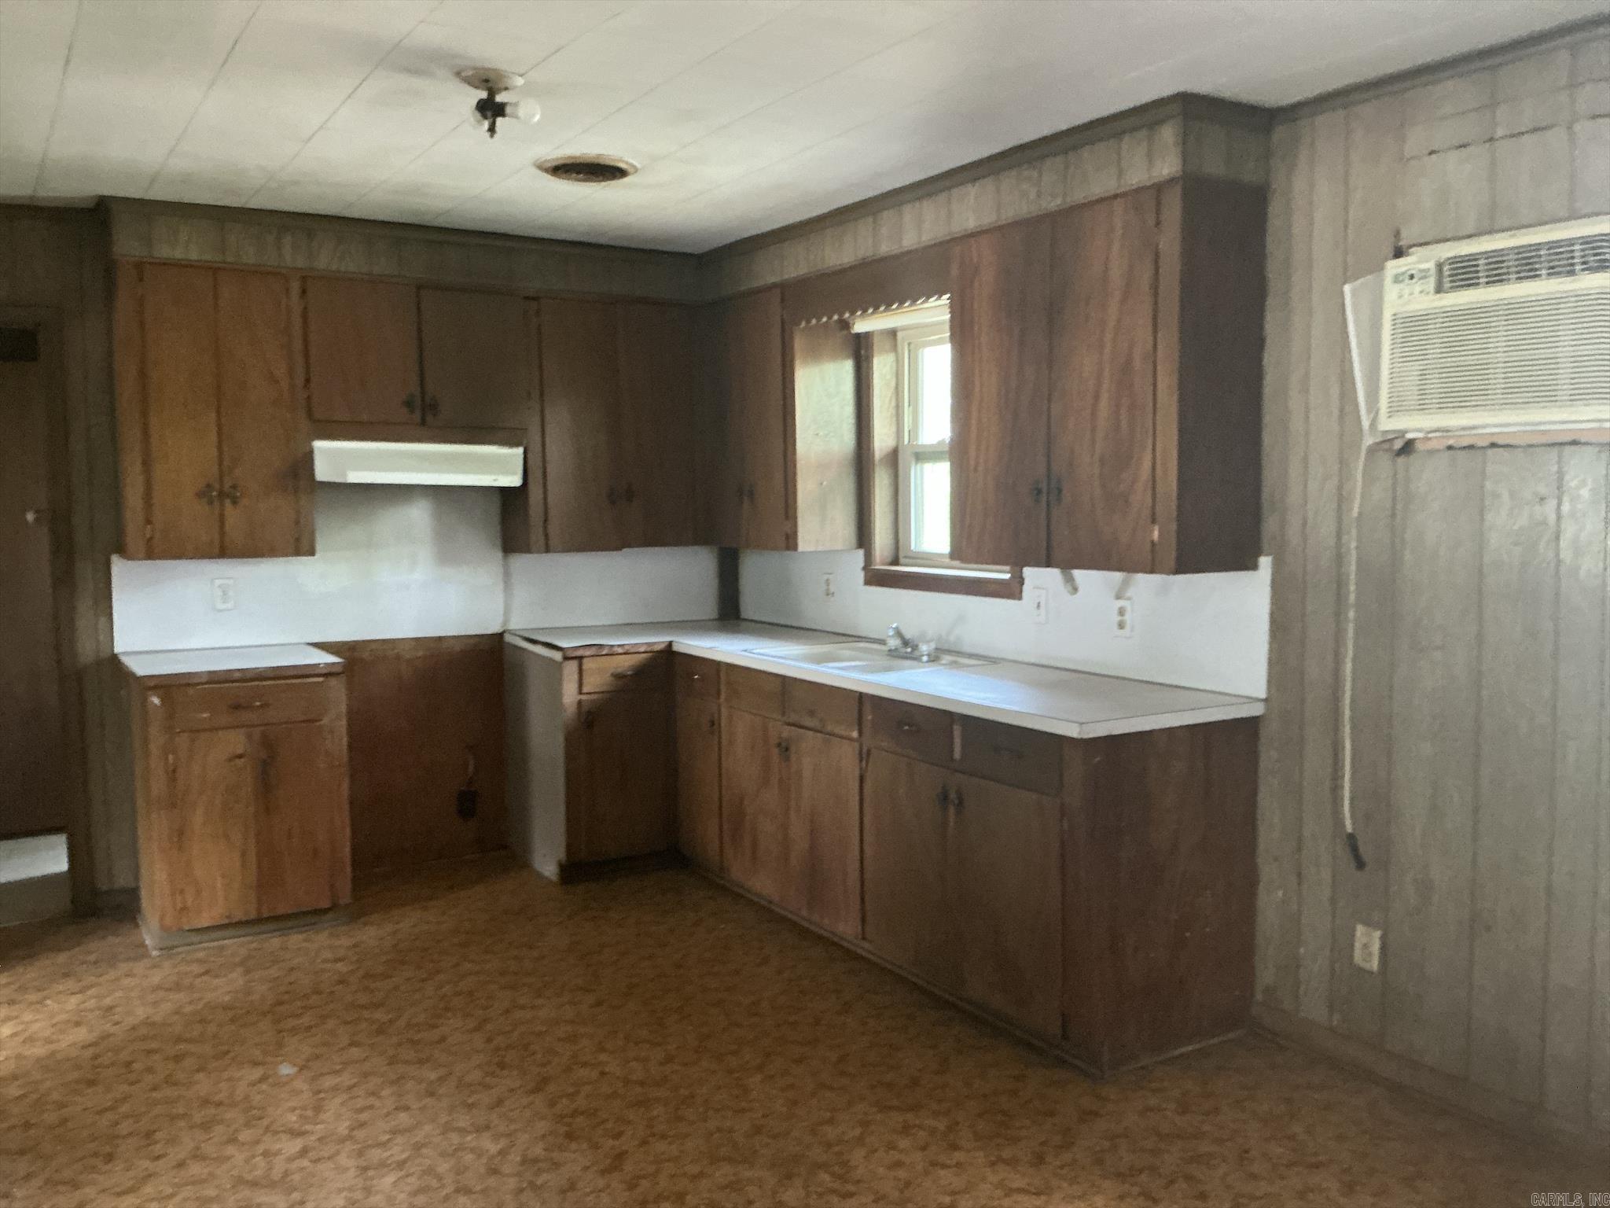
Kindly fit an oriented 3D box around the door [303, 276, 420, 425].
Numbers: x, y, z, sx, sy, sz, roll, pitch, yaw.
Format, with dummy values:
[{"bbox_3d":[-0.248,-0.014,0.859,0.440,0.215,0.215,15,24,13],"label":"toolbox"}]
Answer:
[{"bbox_3d":[-1.591,-0.908,4.715,0.392,0.504,0.044,-3,5,-32],"label":"door"}]

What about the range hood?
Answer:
[{"bbox_3d":[-1.487,-0.525,4.888,0.753,0.159,0.438,-3,6,-32],"label":"range hood"}]

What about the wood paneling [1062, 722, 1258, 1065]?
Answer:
[{"bbox_3d":[0.944,0.745,3.379,0.629,0.869,0.025,-3,6,-32],"label":"wood paneling"}]

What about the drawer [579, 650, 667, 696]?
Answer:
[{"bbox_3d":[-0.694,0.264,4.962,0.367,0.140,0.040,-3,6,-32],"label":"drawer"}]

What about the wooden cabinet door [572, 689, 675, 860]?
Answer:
[{"bbox_3d":[-0.689,0.654,4.987,0.413,0.617,0.025,-3,6,-32],"label":"wooden cabinet door"}]

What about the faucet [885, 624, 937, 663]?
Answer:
[{"bbox_3d":[0.345,0.123,4.433,0.129,0.117,0.199,-3,6,-32],"label":"faucet"}]

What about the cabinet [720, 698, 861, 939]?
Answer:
[{"bbox_3d":[0.198,0.681,4.528,0.619,0.647,0.910,-3,6,-32],"label":"cabinet"}]

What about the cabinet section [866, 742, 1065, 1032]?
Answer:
[{"bbox_3d":[0.614,0.752,3.745,0.515,0.619,0.862,-3,5,-32],"label":"cabinet section"}]

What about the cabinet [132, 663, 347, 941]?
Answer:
[{"bbox_3d":[-1.990,0.664,4.566,0.625,0.876,0.609,-3,6,-32],"label":"cabinet"}]

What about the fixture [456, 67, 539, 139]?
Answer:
[{"bbox_3d":[-0.734,-1.169,3.090,0.189,0.134,0.189,-3,6,-32],"label":"fixture"}]

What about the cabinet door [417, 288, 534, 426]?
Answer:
[{"bbox_3d":[-1.242,-0.924,4.932,0.409,0.500,0.044,-3,5,-32],"label":"cabinet door"}]

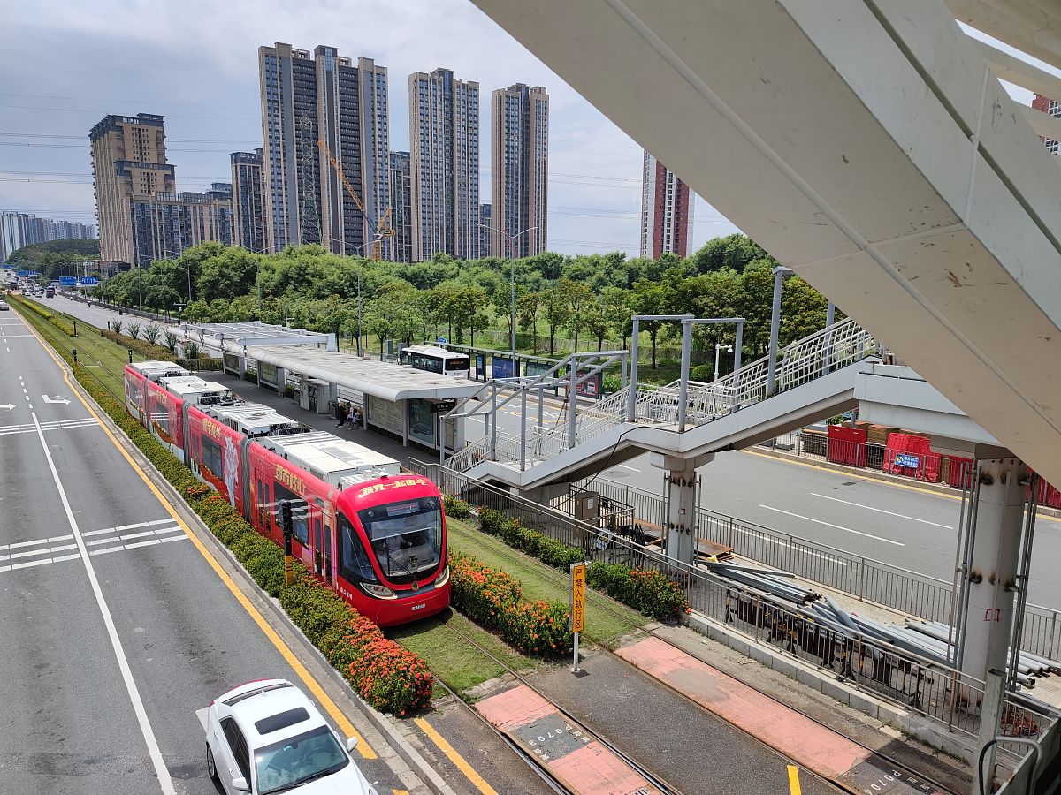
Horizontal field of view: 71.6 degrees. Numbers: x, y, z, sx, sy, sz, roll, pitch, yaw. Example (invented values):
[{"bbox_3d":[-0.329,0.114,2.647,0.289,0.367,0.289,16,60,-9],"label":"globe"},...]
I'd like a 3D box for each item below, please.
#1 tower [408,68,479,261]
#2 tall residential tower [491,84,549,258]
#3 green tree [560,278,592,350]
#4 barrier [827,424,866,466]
[{"bbox_3d":[-40.939,-97.505,350.578,30.500,108.000,16.000,-5,10,-33],"label":"tower"},{"bbox_3d":[-6.056,-102.951,382.434,25.500,107.000,18.000,-5,10,-32],"label":"tall residential tower"},{"bbox_3d":[5.564,-9.412,87.886,4.000,9.500,4.000,1,9,0],"label":"green tree"},{"bbox_3d":[15.641,2.414,36.261,0.350,1.820,1.980,-6,11,-36],"label":"barrier"}]

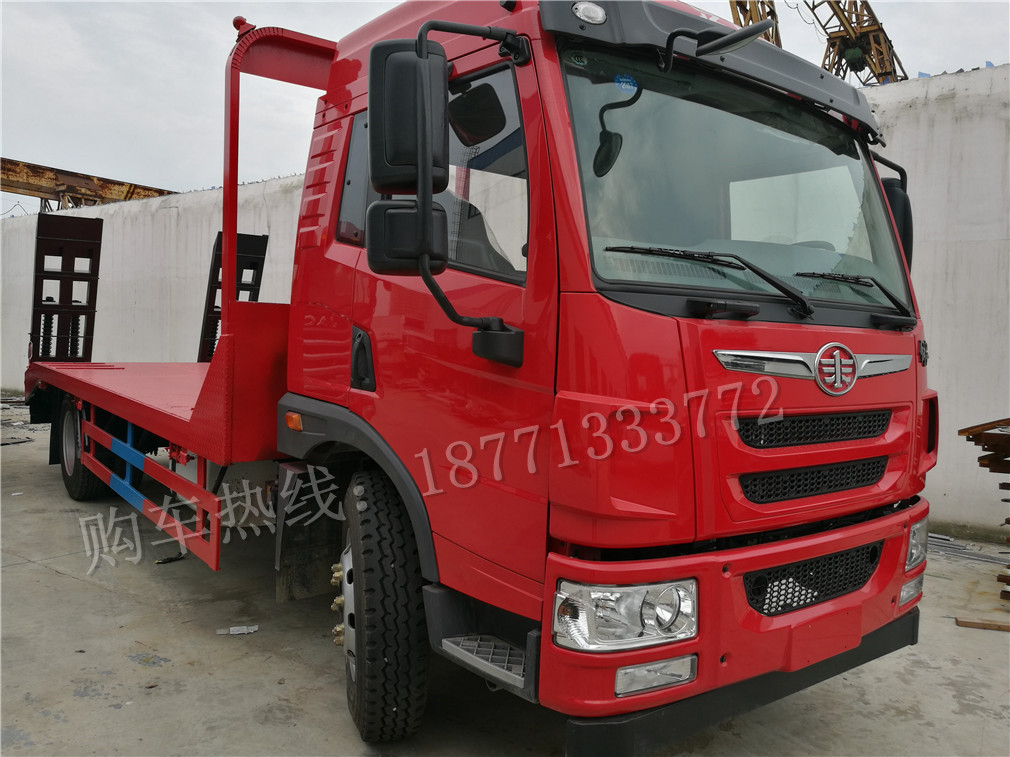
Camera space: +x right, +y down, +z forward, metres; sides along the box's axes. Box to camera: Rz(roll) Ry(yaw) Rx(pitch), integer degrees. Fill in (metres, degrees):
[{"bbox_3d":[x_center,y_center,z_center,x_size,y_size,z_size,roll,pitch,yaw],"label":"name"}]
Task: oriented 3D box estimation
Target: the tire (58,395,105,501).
[{"bbox_3d":[-4.000,0.607,7.517,0.275,1.040,1.040,0,4,-37],"label":"tire"}]

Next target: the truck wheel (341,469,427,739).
[{"bbox_3d":[-0.490,0.884,3.170,0.265,1.030,1.030,2,4,-13],"label":"truck wheel"}]

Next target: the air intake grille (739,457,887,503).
[{"bbox_3d":[1.082,0.346,2.717,0.908,0.107,0.061,0,4,-37],"label":"air intake grille"}]

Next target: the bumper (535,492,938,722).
[{"bbox_3d":[1.036,0.718,2.780,2.162,0.464,0.265,0,4,-37],"label":"bumper"}]

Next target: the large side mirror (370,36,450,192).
[{"bbox_3d":[-0.271,-0.738,2.223,0.219,0.418,0.112,1,3,-10],"label":"large side mirror"}]

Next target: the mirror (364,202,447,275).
[{"bbox_3d":[-0.283,-0.399,2.232,0.219,0.204,0.112,1,3,-10],"label":"mirror"}]

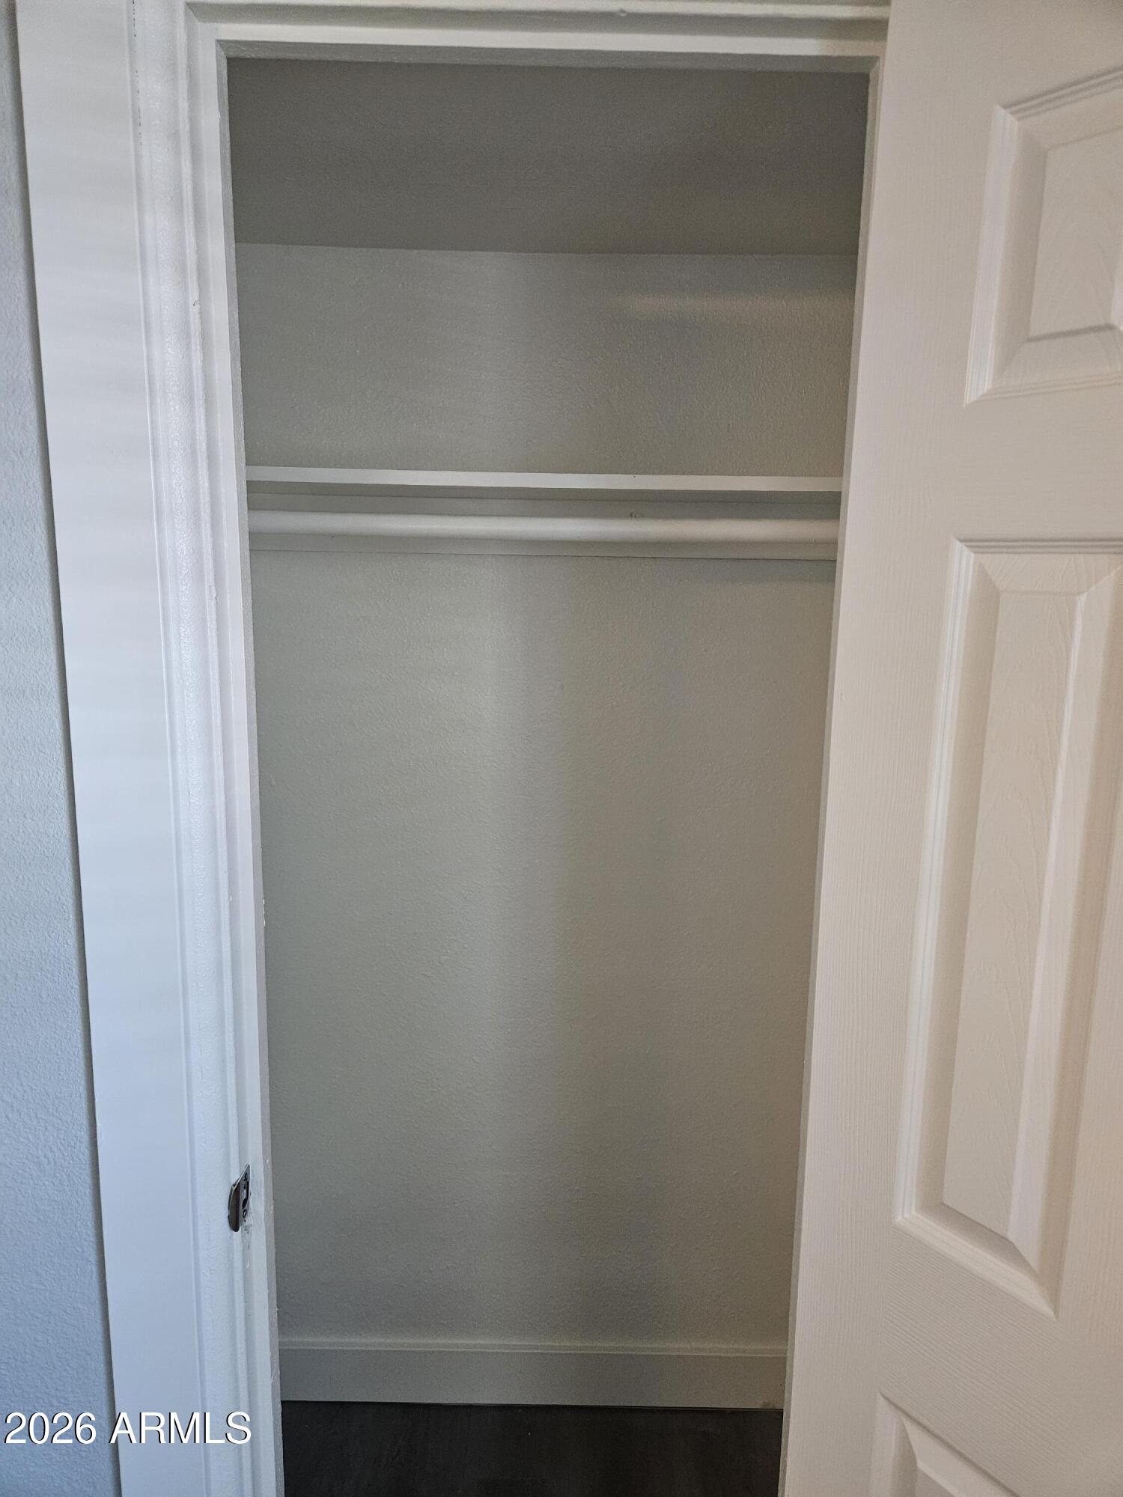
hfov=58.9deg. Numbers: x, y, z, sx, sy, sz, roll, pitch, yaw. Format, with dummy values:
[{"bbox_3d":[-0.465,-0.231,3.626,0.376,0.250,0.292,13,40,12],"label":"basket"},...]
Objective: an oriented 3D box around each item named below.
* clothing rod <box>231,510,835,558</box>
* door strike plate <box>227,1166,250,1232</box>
[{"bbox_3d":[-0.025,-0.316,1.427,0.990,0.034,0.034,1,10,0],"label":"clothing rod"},{"bbox_3d":[-0.340,0.478,1.051,0.009,0.054,0.041,1,10,0],"label":"door strike plate"}]

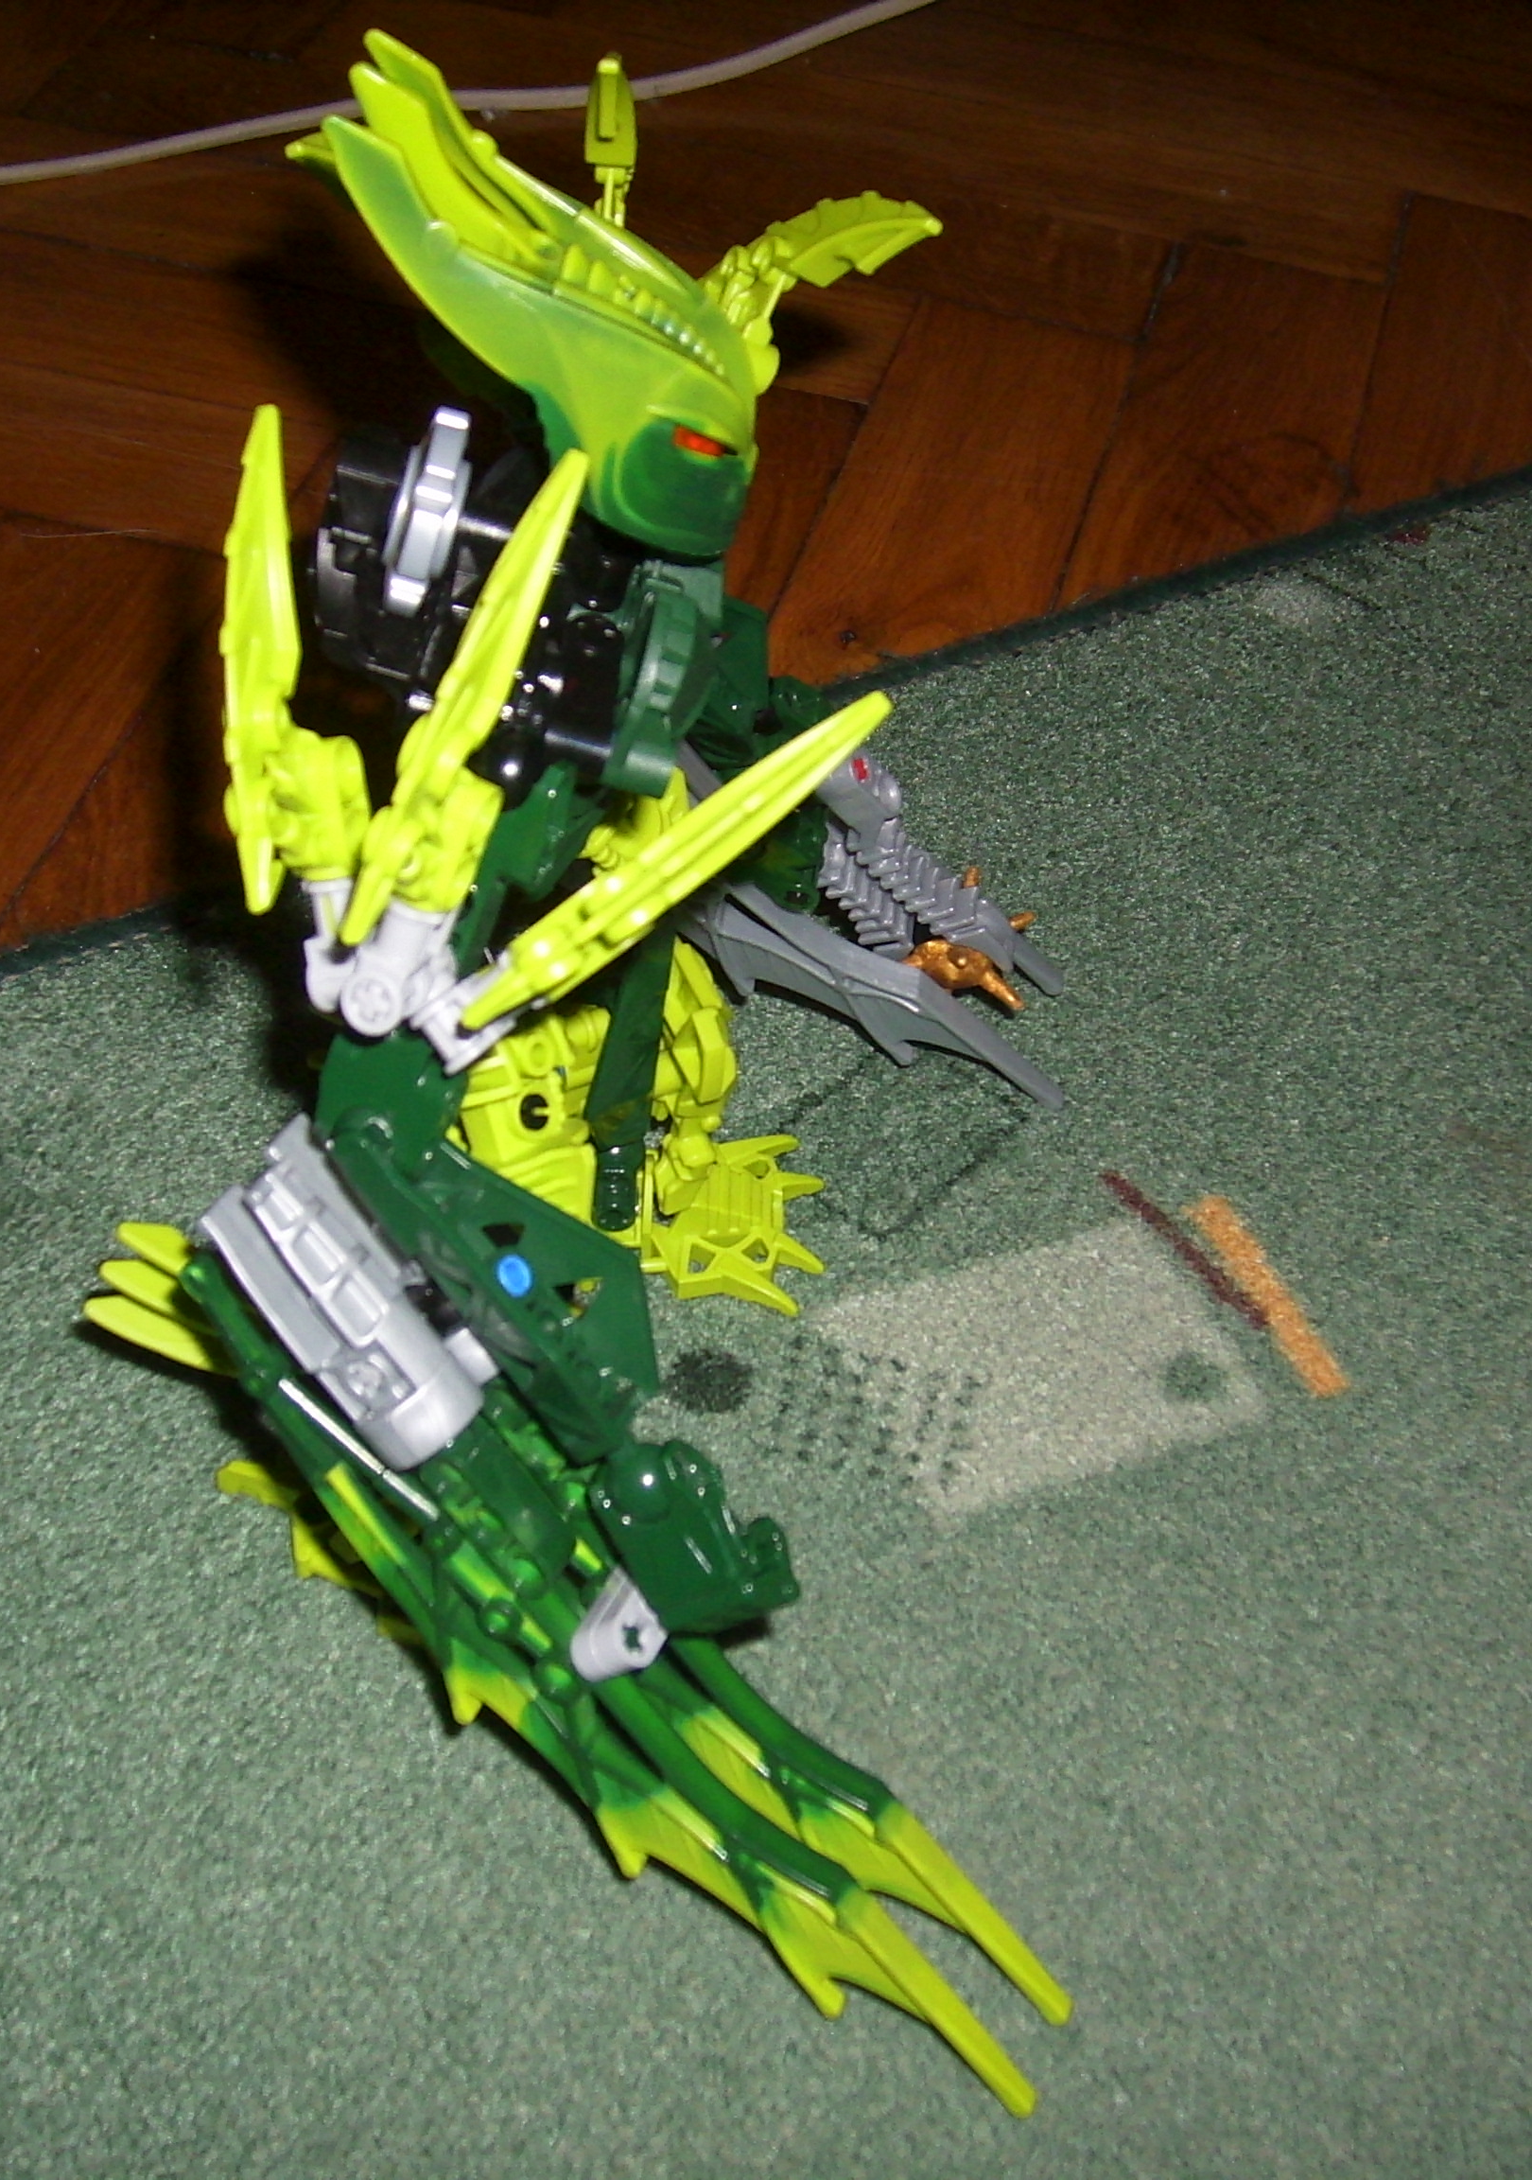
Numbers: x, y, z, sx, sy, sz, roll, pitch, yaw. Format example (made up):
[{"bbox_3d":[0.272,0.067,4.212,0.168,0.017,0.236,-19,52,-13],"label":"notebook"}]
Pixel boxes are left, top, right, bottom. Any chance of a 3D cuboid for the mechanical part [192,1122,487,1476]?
[{"bbox_3d":[-0.054,0.026,0.345,0.015,0.015,0.042,-38,92,-30],"label":"mechanical part"}]

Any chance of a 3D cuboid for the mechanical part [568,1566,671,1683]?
[{"bbox_3d":[-0.018,0.069,0.345,0.008,0.009,0.015,34,56,-15],"label":"mechanical part"}]

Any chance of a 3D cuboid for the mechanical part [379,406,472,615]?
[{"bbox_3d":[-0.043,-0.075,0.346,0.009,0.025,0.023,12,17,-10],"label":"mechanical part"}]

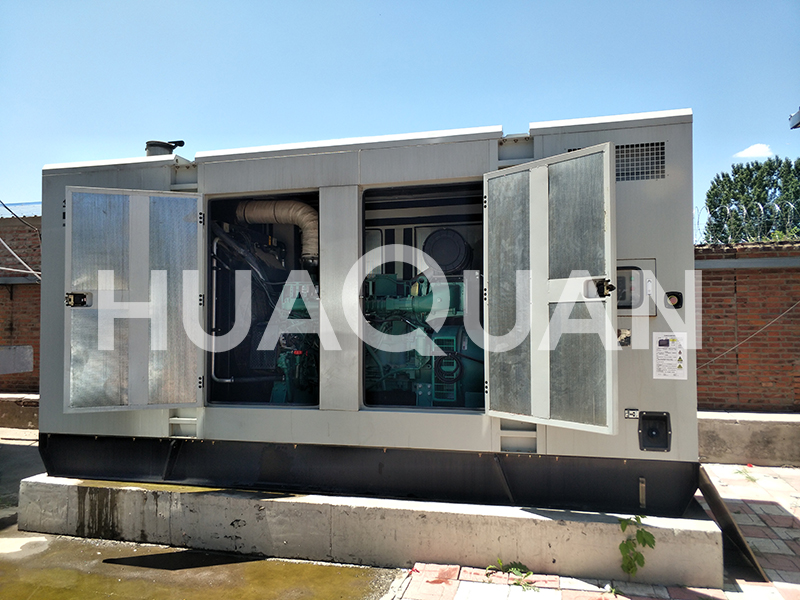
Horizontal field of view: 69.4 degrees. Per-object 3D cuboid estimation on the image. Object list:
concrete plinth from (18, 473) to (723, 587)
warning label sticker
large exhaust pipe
[{"bbox_3d":[-0.329,1.587,4.916,5.000,0.348,2.035,-1,-2,13],"label":"concrete plinth"},{"bbox_3d":[1.670,0.347,3.571,0.190,0.290,0.005,-1,-2,14],"label":"warning label sticker"},{"bbox_3d":[-1.068,-0.585,5.094,0.850,0.605,0.230,-1,-2,13],"label":"large exhaust pipe"}]

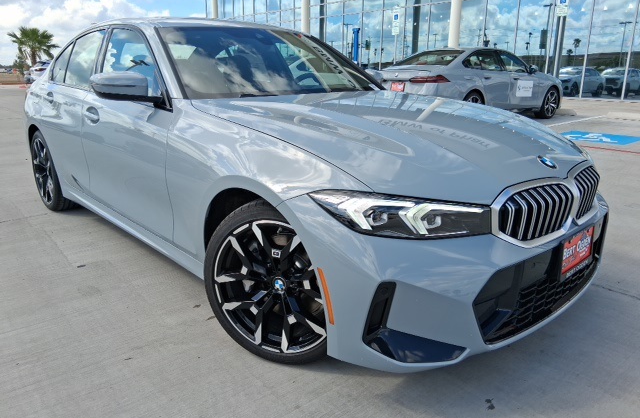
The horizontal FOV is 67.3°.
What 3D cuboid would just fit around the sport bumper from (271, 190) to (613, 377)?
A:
[{"bbox_3d":[0.725,0.117,2.066,1.800,0.530,0.730,-14,21,-42],"label":"sport bumper"}]

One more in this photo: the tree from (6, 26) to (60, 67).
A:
[{"bbox_3d":[-25.606,-13.725,42.394,4.600,4.450,4.600,-9,18,-31],"label":"tree"}]

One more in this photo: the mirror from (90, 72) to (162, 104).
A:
[{"bbox_3d":[-0.923,-0.584,2.263,0.250,0.150,0.190,-14,21,-42],"label":"mirror"}]

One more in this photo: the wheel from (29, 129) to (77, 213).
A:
[{"bbox_3d":[-2.107,-0.313,3.856,0.250,0.660,0.660,-14,21,-42],"label":"wheel"}]

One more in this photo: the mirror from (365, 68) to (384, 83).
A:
[{"bbox_3d":[0.401,-0.944,3.517,0.250,0.160,0.180,-14,21,-42],"label":"mirror"}]

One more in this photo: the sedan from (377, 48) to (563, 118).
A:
[{"bbox_3d":[3.390,-2.671,10.360,5.030,1.500,1.900,-12,20,-37],"label":"sedan"}]

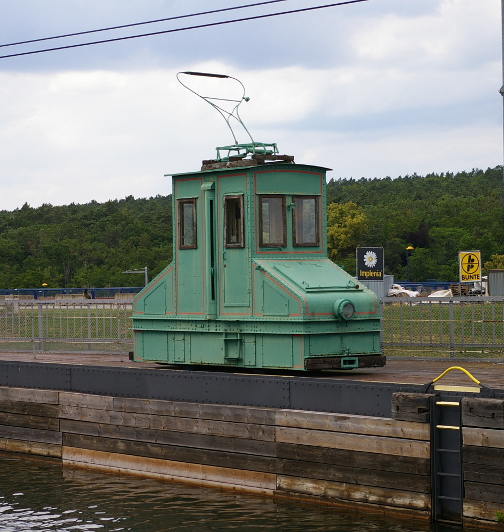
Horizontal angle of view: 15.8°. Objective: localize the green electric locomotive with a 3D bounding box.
[{"bbox_3d":[-0.051,-0.745,28.394,1.598,4.683,4.794,-1,0,-36],"label":"green electric locomotive"}]

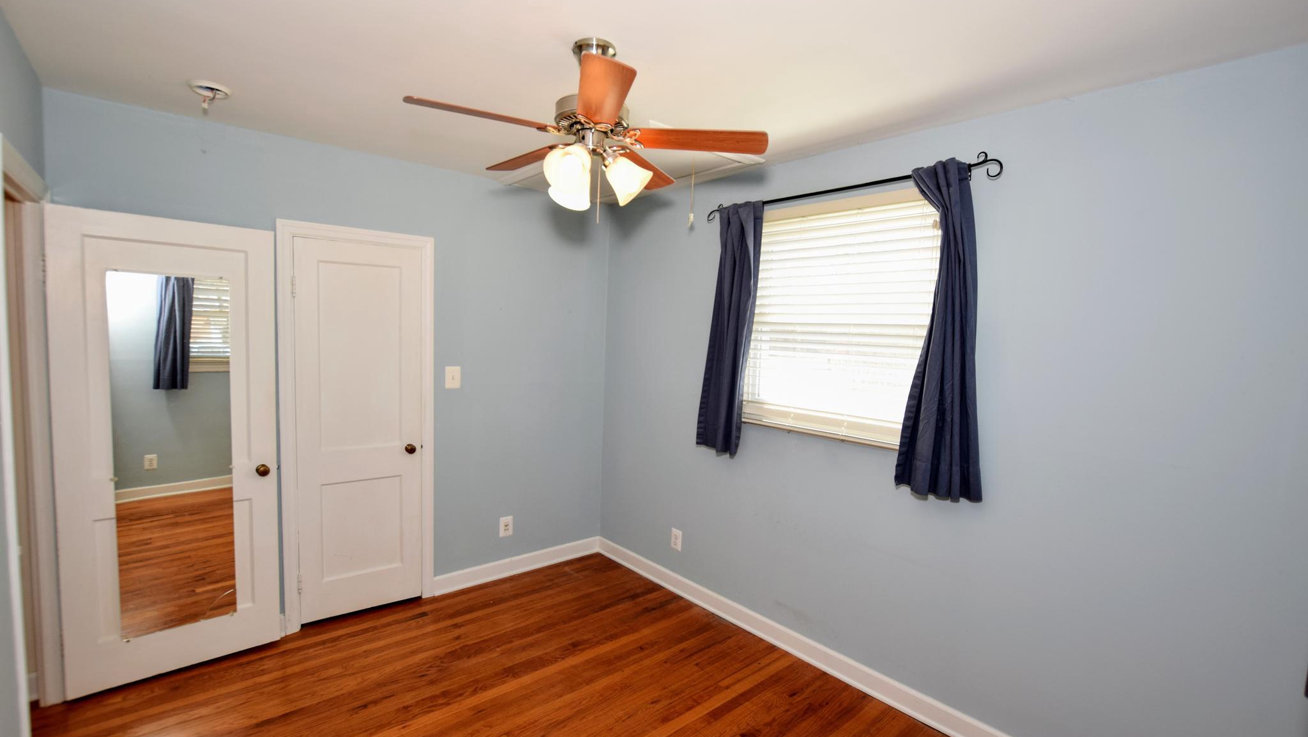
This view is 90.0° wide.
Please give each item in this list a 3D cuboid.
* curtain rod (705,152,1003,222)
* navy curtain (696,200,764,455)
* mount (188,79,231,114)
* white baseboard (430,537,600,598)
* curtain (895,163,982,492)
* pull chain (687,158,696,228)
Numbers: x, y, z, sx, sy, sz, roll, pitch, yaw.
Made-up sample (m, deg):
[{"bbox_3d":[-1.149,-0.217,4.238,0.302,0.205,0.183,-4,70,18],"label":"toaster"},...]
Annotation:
[{"bbox_3d":[0.815,-0.816,3.062,0.075,0.113,1.593,-1,5,-38],"label":"curtain rod"},{"bbox_3d":[0.410,-0.208,3.555,0.095,1.337,0.430,-1,5,-38],"label":"navy curtain"},{"bbox_3d":[-1.686,-1.019,2.484,0.140,0.095,0.140,-2,5,-43],"label":"mount"},{"bbox_3d":[-0.840,1.263,4.254,1.233,0.117,0.020,-2,5,-43],"label":"white baseboard"},{"bbox_3d":[1.160,-0.148,2.609,0.095,1.335,0.362,-1,5,-38],"label":"curtain"},{"bbox_3d":[0.197,-0.885,3.300,0.030,0.344,0.030,-1,5,-38],"label":"pull chain"}]

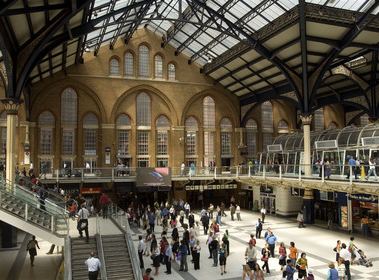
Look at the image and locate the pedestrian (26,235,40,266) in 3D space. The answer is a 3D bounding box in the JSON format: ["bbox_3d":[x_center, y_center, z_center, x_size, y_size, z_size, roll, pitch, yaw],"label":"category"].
[{"bbox_3d":[-9.272,6.593,22.848,0.720,1.776,0.500,1,-3,-19],"label":"pedestrian"}]

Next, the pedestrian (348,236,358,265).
[{"bbox_3d":[9.827,6.694,23.261,0.550,1.690,0.500,-2,-4,28],"label":"pedestrian"}]

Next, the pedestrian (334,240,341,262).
[{"bbox_3d":[8.956,6.878,23.343,0.450,1.569,0.500,-1,-3,12],"label":"pedestrian"}]

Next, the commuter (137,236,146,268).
[{"bbox_3d":[-2.779,6.558,22.567,0.420,1.889,0.500,2,-4,-30],"label":"commuter"}]

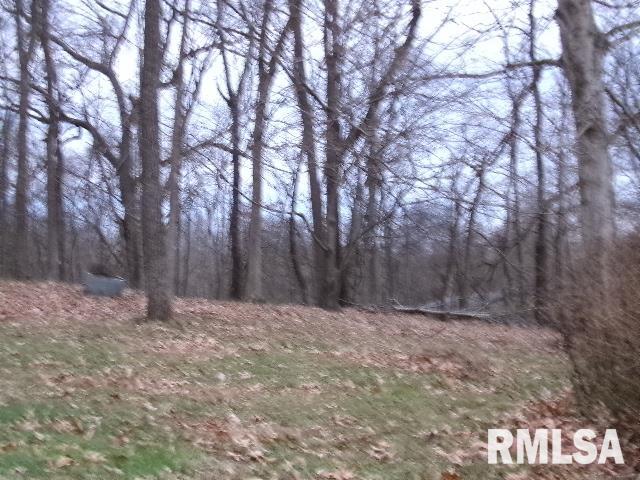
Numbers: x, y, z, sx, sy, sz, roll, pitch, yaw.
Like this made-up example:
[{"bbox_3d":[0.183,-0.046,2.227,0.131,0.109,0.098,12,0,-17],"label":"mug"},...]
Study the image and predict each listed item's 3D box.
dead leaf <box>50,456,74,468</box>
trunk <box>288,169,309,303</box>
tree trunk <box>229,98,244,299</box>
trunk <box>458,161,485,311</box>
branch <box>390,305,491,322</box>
[{"bbox_3d":[-1.615,1.395,8.000,0.145,0.050,0.120,0,0,0],"label":"dead leaf"},{"bbox_3d":[-0.539,-0.113,32.000,0.350,3.400,0.330,-4,0,0],"label":"trunk"},{"bbox_3d":[-2.095,-1.041,32.000,0.340,5.000,0.340,0,0,0],"label":"tree trunk"},{"bbox_3d":[4.064,-0.093,34.000,0.360,3.850,0.350,8,0,0],"label":"trunk"},{"bbox_3d":[2.692,1.642,28.500,2.250,0.270,0.300,6,0,-11],"label":"branch"}]

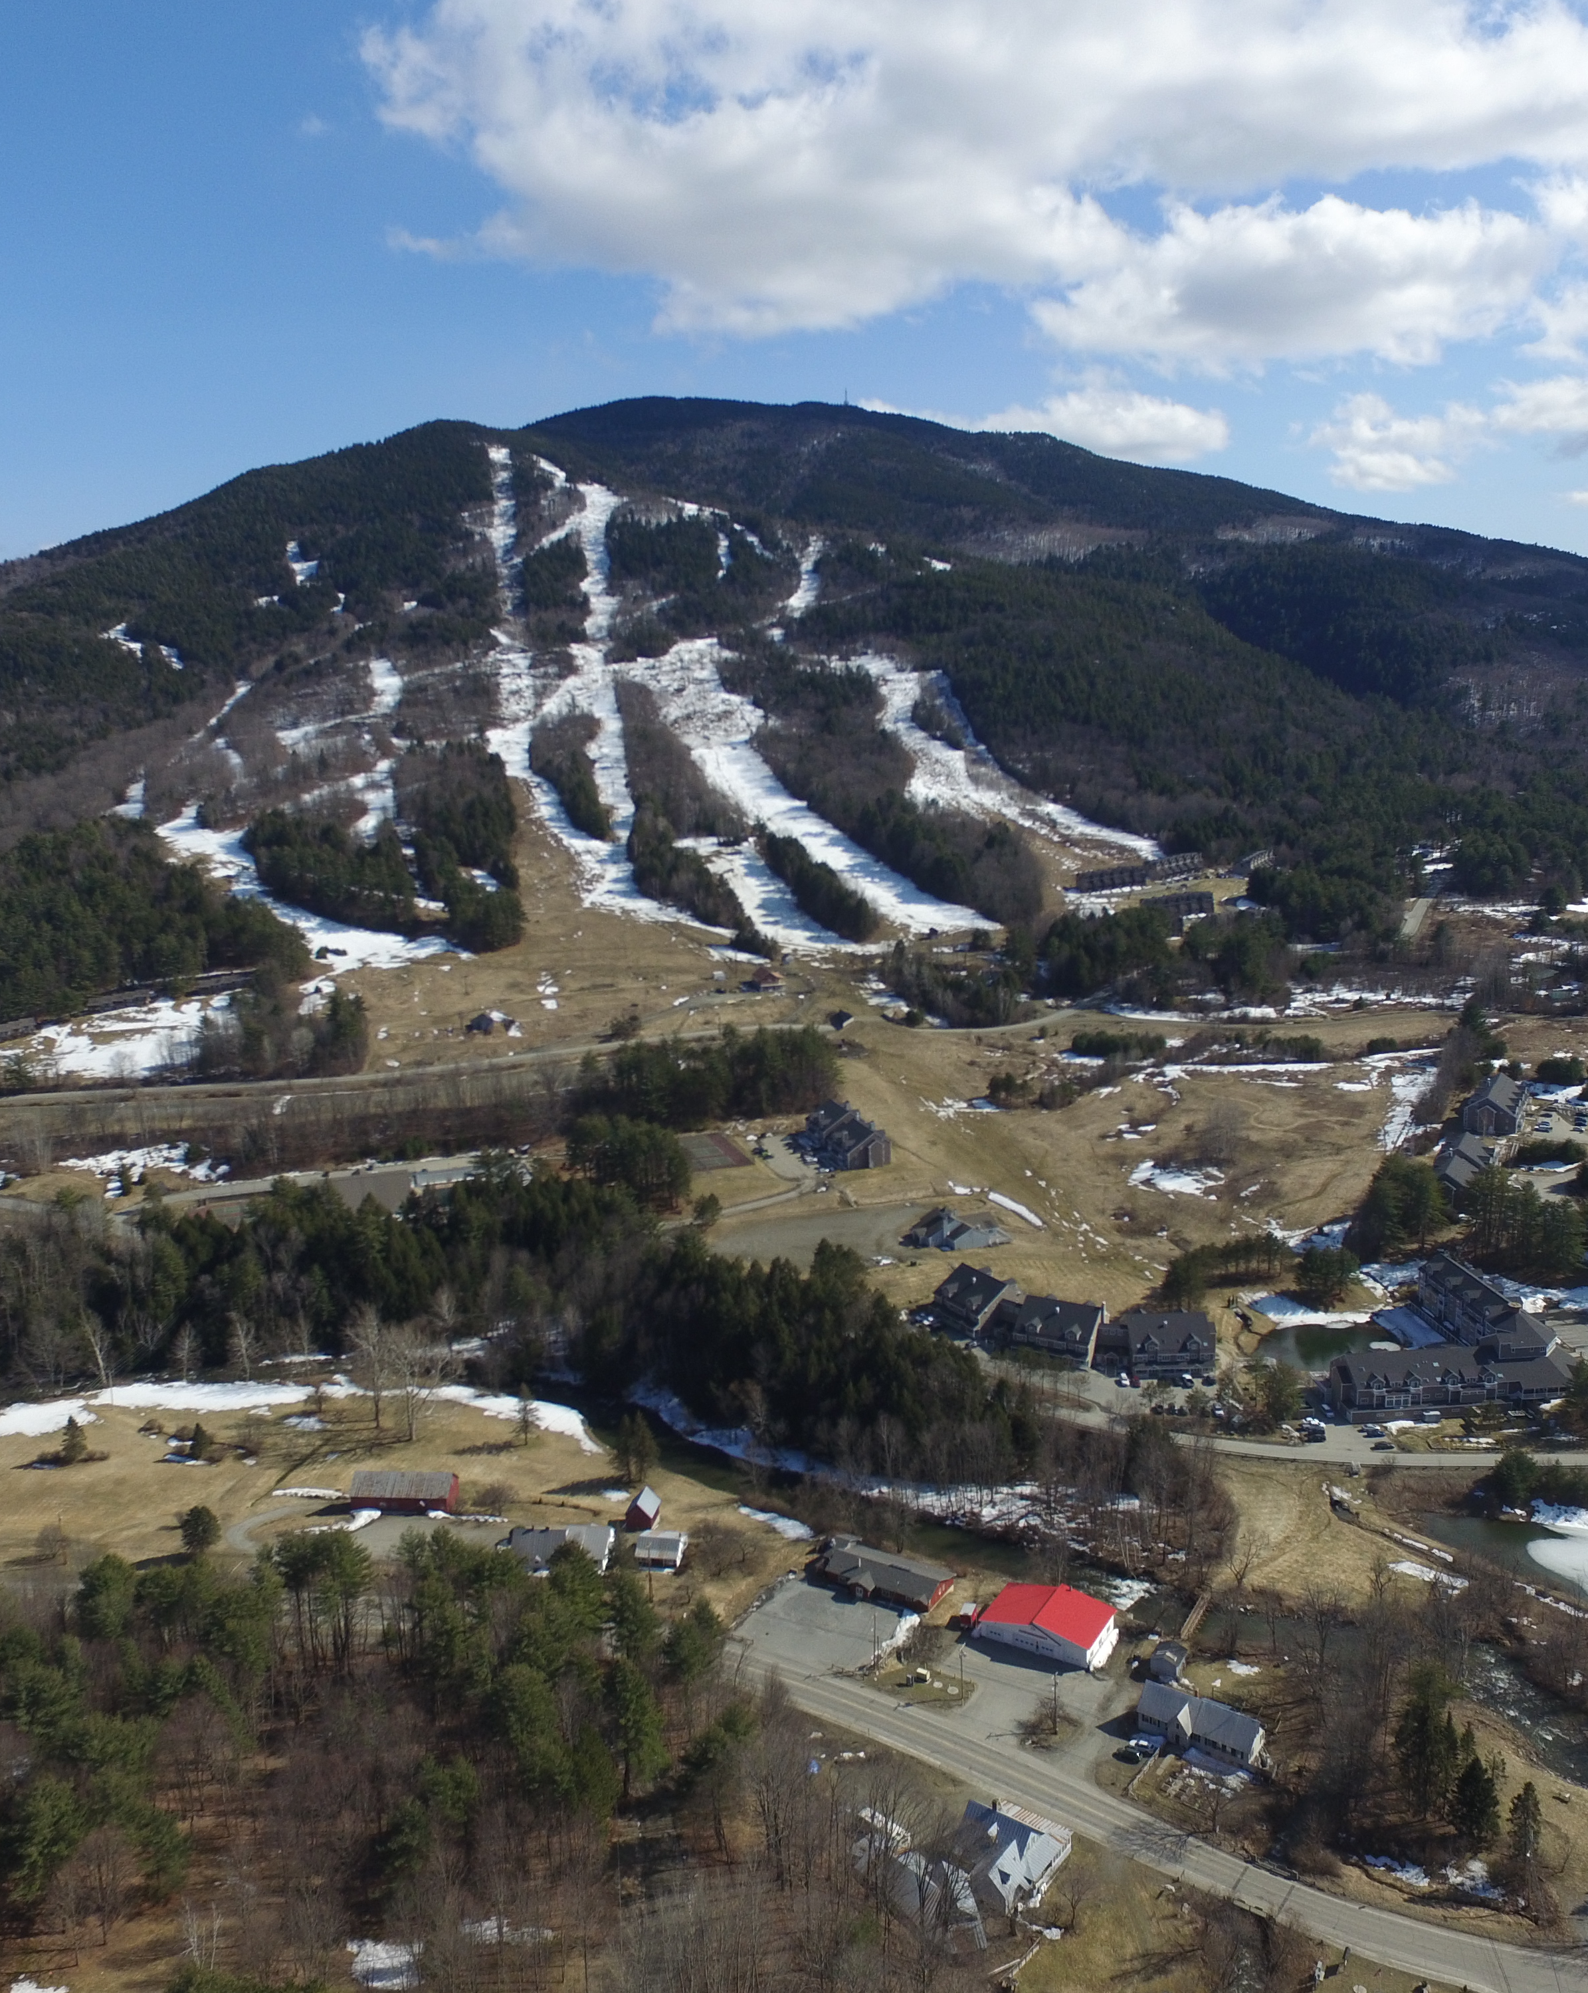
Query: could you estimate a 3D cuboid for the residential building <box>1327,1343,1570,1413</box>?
[{"bbox_3d":[138.000,79.230,324.390,46.000,10.000,13.500,-1,9,-5],"label":"residential building"}]

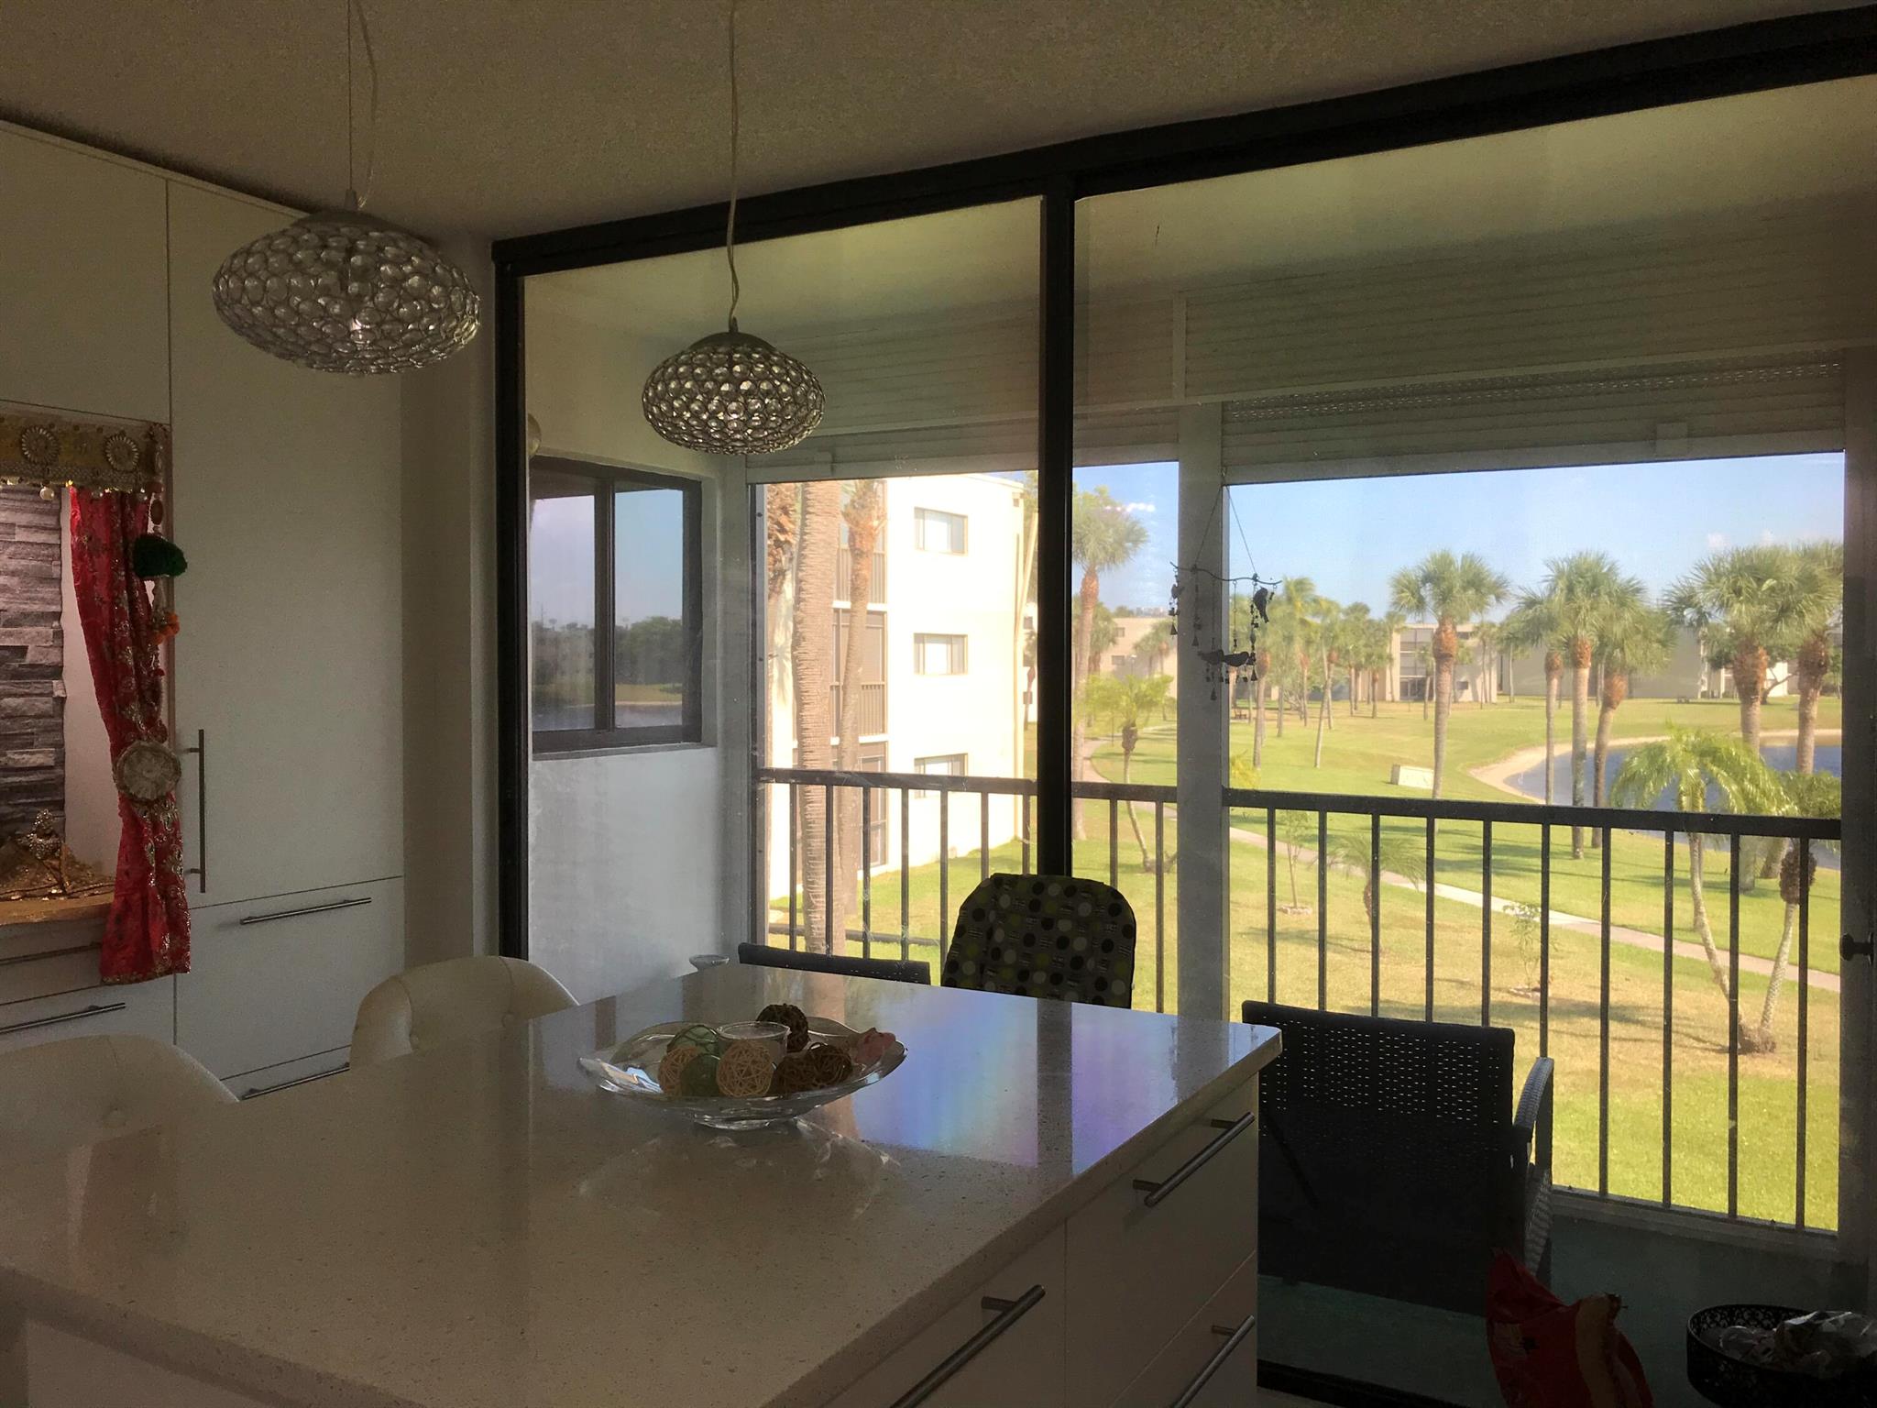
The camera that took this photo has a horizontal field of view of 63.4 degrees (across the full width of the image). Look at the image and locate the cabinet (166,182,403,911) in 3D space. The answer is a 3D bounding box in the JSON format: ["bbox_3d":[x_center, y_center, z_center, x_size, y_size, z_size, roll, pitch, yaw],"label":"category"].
[{"bbox_3d":[-1.724,-0.334,3.586,0.600,1.530,0.600,1,2,29],"label":"cabinet"}]

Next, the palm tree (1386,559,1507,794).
[{"bbox_3d":[13.022,-0.281,38.800,3.000,7.100,3.000,1,2,29],"label":"palm tree"}]

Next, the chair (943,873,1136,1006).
[{"bbox_3d":[0.122,0.823,2.723,0.480,1.020,0.580,1,2,29],"label":"chair"}]

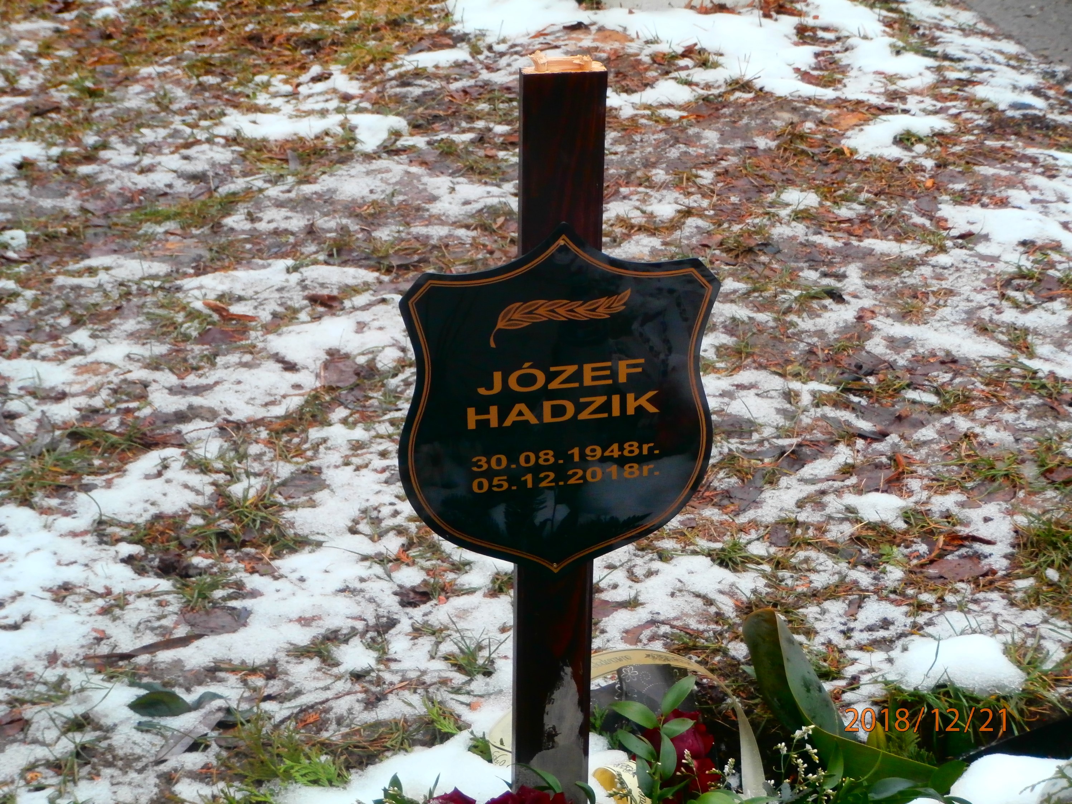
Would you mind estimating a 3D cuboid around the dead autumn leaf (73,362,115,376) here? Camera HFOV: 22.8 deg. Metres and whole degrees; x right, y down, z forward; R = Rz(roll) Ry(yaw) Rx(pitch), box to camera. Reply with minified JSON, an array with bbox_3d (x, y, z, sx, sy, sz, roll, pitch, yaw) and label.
[{"bbox_3d":[-0.557,-0.042,3.355,0.053,0.007,0.032,1,27,0],"label":"dead autumn leaf"}]

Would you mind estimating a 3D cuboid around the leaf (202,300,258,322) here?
[{"bbox_3d":[-0.402,-0.120,3.495,0.072,0.018,0.030,8,28,13],"label":"leaf"}]

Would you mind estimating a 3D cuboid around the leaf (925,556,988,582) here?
[{"bbox_3d":[0.463,0.184,2.938,0.070,0.011,0.040,1,27,0],"label":"leaf"}]

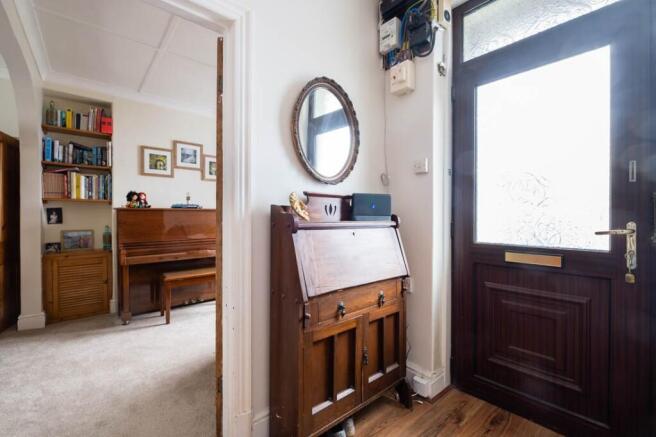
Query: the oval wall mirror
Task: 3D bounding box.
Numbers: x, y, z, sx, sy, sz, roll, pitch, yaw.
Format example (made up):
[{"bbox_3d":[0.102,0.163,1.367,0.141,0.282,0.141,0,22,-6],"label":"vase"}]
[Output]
[{"bbox_3d":[0.012,-0.482,1.531,0.494,0.586,0.040,0,0,-42],"label":"oval wall mirror"}]

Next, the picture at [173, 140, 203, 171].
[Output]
[{"bbox_3d":[-1.921,-0.856,3.763,0.367,0.363,0.020,0,0,-41],"label":"picture"}]

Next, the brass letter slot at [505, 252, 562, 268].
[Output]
[{"bbox_3d":[1.115,0.222,1.492,0.015,0.058,0.249,0,0,-44],"label":"brass letter slot"}]

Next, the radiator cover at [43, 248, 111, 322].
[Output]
[{"bbox_3d":[-2.848,0.750,3.143,0.555,0.720,0.360,0,0,-41],"label":"radiator cover"}]

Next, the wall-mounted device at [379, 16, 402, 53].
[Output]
[{"bbox_3d":[0.425,-1.216,1.835,0.060,0.182,0.126,0,0,-44],"label":"wall-mounted device"}]

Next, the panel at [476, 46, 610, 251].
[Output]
[{"bbox_3d":[1.140,-0.332,1.510,0.025,0.979,0.586,0,0,-44],"label":"panel"}]

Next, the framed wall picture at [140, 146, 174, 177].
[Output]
[{"bbox_3d":[-2.197,-0.715,3.523,0.363,0.356,0.020,0,0,-41],"label":"framed wall picture"}]

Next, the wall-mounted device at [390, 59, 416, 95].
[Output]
[{"bbox_3d":[0.495,-0.916,1.802,0.085,0.165,0.129,0,0,-44],"label":"wall-mounted device"}]

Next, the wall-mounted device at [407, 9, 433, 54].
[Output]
[{"bbox_3d":[0.579,-1.133,1.697,0.100,0.205,0.131,0,0,-44],"label":"wall-mounted device"}]

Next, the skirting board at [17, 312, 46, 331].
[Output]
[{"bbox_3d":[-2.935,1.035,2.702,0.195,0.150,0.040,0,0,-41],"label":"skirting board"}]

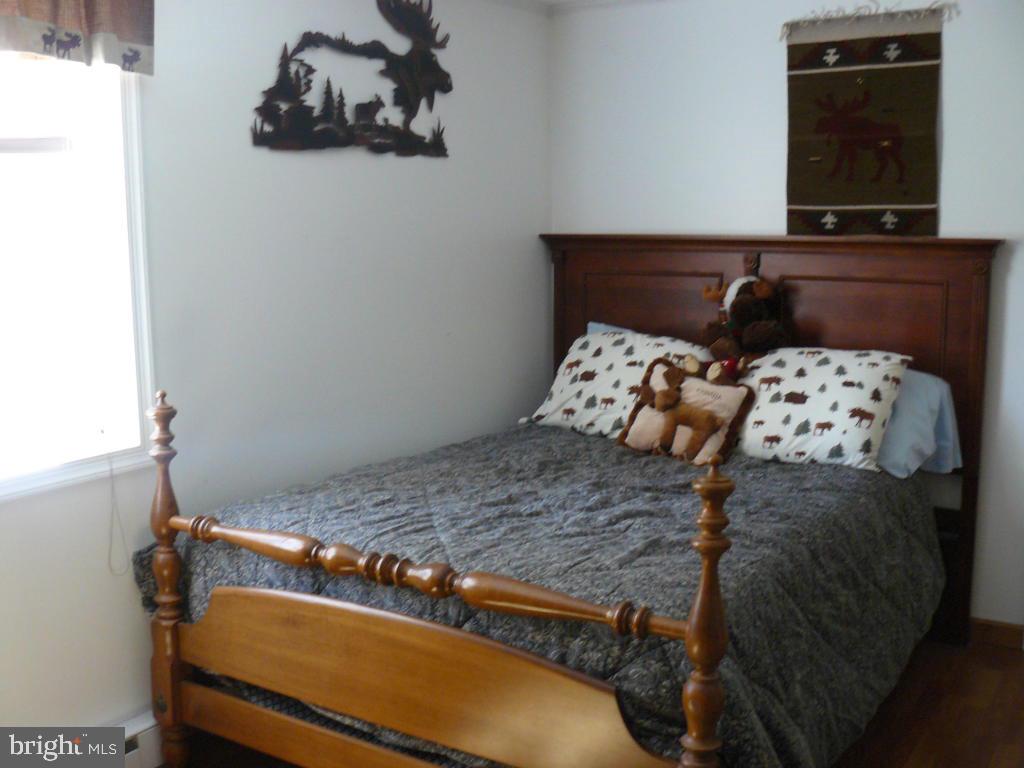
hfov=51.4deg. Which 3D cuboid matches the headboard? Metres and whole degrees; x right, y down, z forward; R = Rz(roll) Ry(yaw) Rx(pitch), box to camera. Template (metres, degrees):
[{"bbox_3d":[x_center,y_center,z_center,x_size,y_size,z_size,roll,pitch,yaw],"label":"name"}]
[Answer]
[{"bbox_3d":[0.893,0.146,4.120,1.763,1.413,0.090,5,11,32],"label":"headboard"}]

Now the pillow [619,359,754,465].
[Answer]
[{"bbox_3d":[0.592,0.088,3.643,0.420,0.310,0.130,8,-24,42],"label":"pillow"}]

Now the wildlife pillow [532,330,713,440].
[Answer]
[{"bbox_3d":[0.435,0.000,4.094,0.630,0.150,0.440,5,55,32],"label":"wildlife pillow"}]

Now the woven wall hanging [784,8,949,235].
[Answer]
[{"bbox_3d":[1.243,-0.888,3.772,0.530,0.792,0.020,5,11,32],"label":"woven wall hanging"}]

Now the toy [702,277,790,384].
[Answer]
[{"bbox_3d":[0.827,-0.189,3.752,0.260,0.350,0.240,5,11,32],"label":"toy"}]

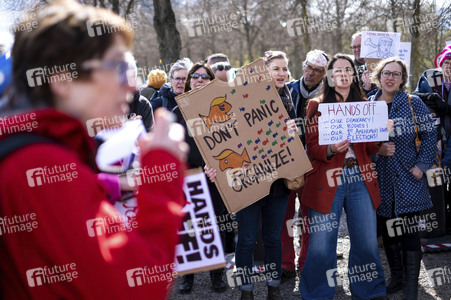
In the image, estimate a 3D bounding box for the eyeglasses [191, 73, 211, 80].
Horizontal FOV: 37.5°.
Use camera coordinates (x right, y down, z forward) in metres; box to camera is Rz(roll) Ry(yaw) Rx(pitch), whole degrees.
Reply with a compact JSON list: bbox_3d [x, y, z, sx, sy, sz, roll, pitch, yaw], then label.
[{"bbox_3d":[-0.187,-0.558,5.020,0.143,0.045,0.140,0,6,0],"label":"eyeglasses"}]

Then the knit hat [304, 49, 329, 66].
[{"bbox_3d":[0.692,-0.698,5.020,0.190,0.140,0.210,17,9,23],"label":"knit hat"}]

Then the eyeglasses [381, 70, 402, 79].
[{"bbox_3d":[1.166,-0.524,4.616,0.140,0.047,0.142,8,9,19],"label":"eyeglasses"}]

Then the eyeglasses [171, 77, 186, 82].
[{"bbox_3d":[-0.357,-0.566,5.300,0.140,0.042,0.140,-1,4,-9],"label":"eyeglasses"}]

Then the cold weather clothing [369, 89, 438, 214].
[{"bbox_3d":[1.227,0.021,4.680,0.530,0.860,0.360,2,5,20],"label":"cold weather clothing"}]

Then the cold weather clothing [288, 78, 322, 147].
[{"bbox_3d":[0.629,-0.159,5.150,0.530,0.760,0.330,1,5,18],"label":"cold weather clothing"}]

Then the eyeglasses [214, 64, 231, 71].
[{"bbox_3d":[-0.022,-0.709,5.720,0.143,0.045,0.140,-2,5,-25],"label":"eyeglasses"}]

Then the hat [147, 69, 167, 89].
[{"bbox_3d":[-0.728,-0.760,7.100,0.210,0.200,0.230,-1,5,-18],"label":"hat"}]

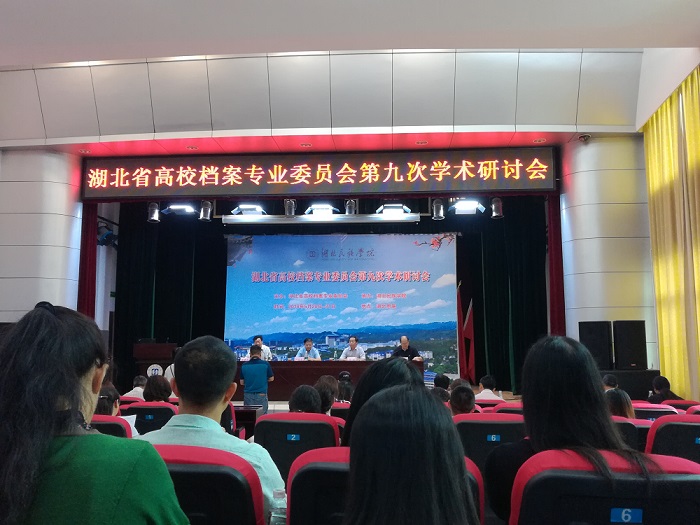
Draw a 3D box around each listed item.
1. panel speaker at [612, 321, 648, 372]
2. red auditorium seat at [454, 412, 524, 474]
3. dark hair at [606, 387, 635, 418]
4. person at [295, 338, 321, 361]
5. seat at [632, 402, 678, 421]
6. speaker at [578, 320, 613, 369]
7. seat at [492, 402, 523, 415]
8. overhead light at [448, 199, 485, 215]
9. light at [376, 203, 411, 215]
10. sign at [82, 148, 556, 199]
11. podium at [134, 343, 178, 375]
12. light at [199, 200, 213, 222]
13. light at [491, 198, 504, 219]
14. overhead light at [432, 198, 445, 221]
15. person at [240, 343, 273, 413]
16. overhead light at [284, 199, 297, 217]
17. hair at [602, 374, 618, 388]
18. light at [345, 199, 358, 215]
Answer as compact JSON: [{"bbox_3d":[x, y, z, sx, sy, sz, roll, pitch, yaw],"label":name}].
[{"bbox_3d":[3.944,1.169,7.406,0.410,0.680,0.380,-3,-7,21],"label":"panel speaker"},{"bbox_3d":[0.841,1.377,3.220,0.560,0.970,0.640,0,-8,3],"label":"red auditorium seat"},{"bbox_3d":[1.996,1.066,3.880,0.210,0.280,0.220,0,-8,3],"label":"dark hair"},{"bbox_3d":[-0.828,2.066,10.179,0.520,1.177,0.720,0,-7,3],"label":"person"},{"bbox_3d":[2.619,1.742,4.790,0.560,0.970,0.640,0,-8,3],"label":"seat"},{"bbox_3d":[3.752,1.272,8.032,0.470,0.730,0.450,-3,-9,23],"label":"speaker"},{"bbox_3d":[1.513,1.754,4.870,0.560,0.970,0.640,0,-8,3],"label":"seat"},{"bbox_3d":[2.100,-0.995,9.479,0.640,0.280,0.340,-1,-7,3],"label":"overhead light"},{"bbox_3d":[0.798,-0.991,9.650,0.620,0.240,0.340,0,-8,3],"label":"light"},{"bbox_3d":[-0.559,-1.477,8.777,7.870,0.690,0.160,-1,-7,3],"label":"sign"},{"bbox_3d":[-3.625,2.048,9.734,0.750,1.104,0.520,0,-7,3],"label":"podium"},{"bbox_3d":[-2.668,-0.939,9.740,0.260,0.400,0.270,-1,-7,3],"label":"light"},{"bbox_3d":[2.674,-0.976,9.500,0.250,0.390,0.260,0,-8,3],"label":"light"},{"bbox_3d":[1.604,-0.958,9.500,0.220,0.400,0.220,0,-7,3],"label":"overhead light"},{"bbox_3d":[-1.323,2.019,7.499,0.480,1.680,0.340,0,-7,3],"label":"person"},{"bbox_3d":[-1.103,-0.992,9.750,0.240,0.390,0.250,0,-8,3],"label":"overhead light"},{"bbox_3d":[3.022,1.386,6.100,0.170,0.170,0.200,0,-7,3],"label":"hair"},{"bbox_3d":[0.027,-0.958,9.591,0.260,0.400,0.270,-1,-7,3],"label":"light"}]

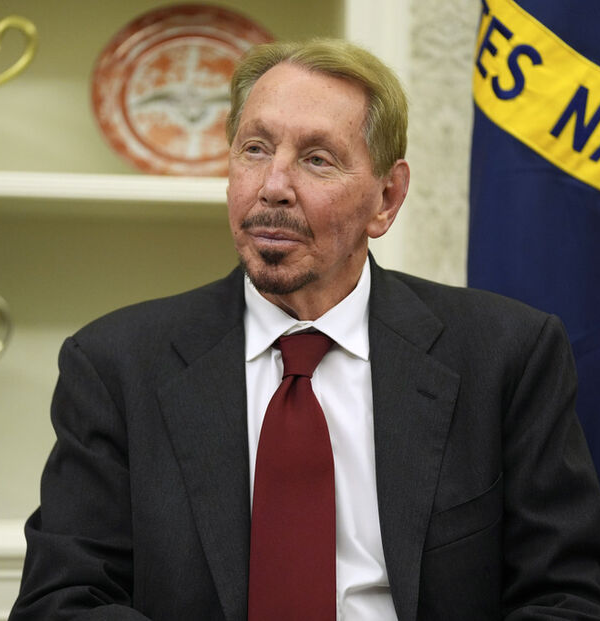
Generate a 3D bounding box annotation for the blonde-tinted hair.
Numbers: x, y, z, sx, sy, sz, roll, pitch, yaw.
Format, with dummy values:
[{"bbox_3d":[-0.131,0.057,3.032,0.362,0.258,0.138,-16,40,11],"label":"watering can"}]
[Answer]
[{"bbox_3d":[0.018,-0.172,4.020,0.168,0.175,0.200,1,-5,22],"label":"blonde-tinted hair"}]

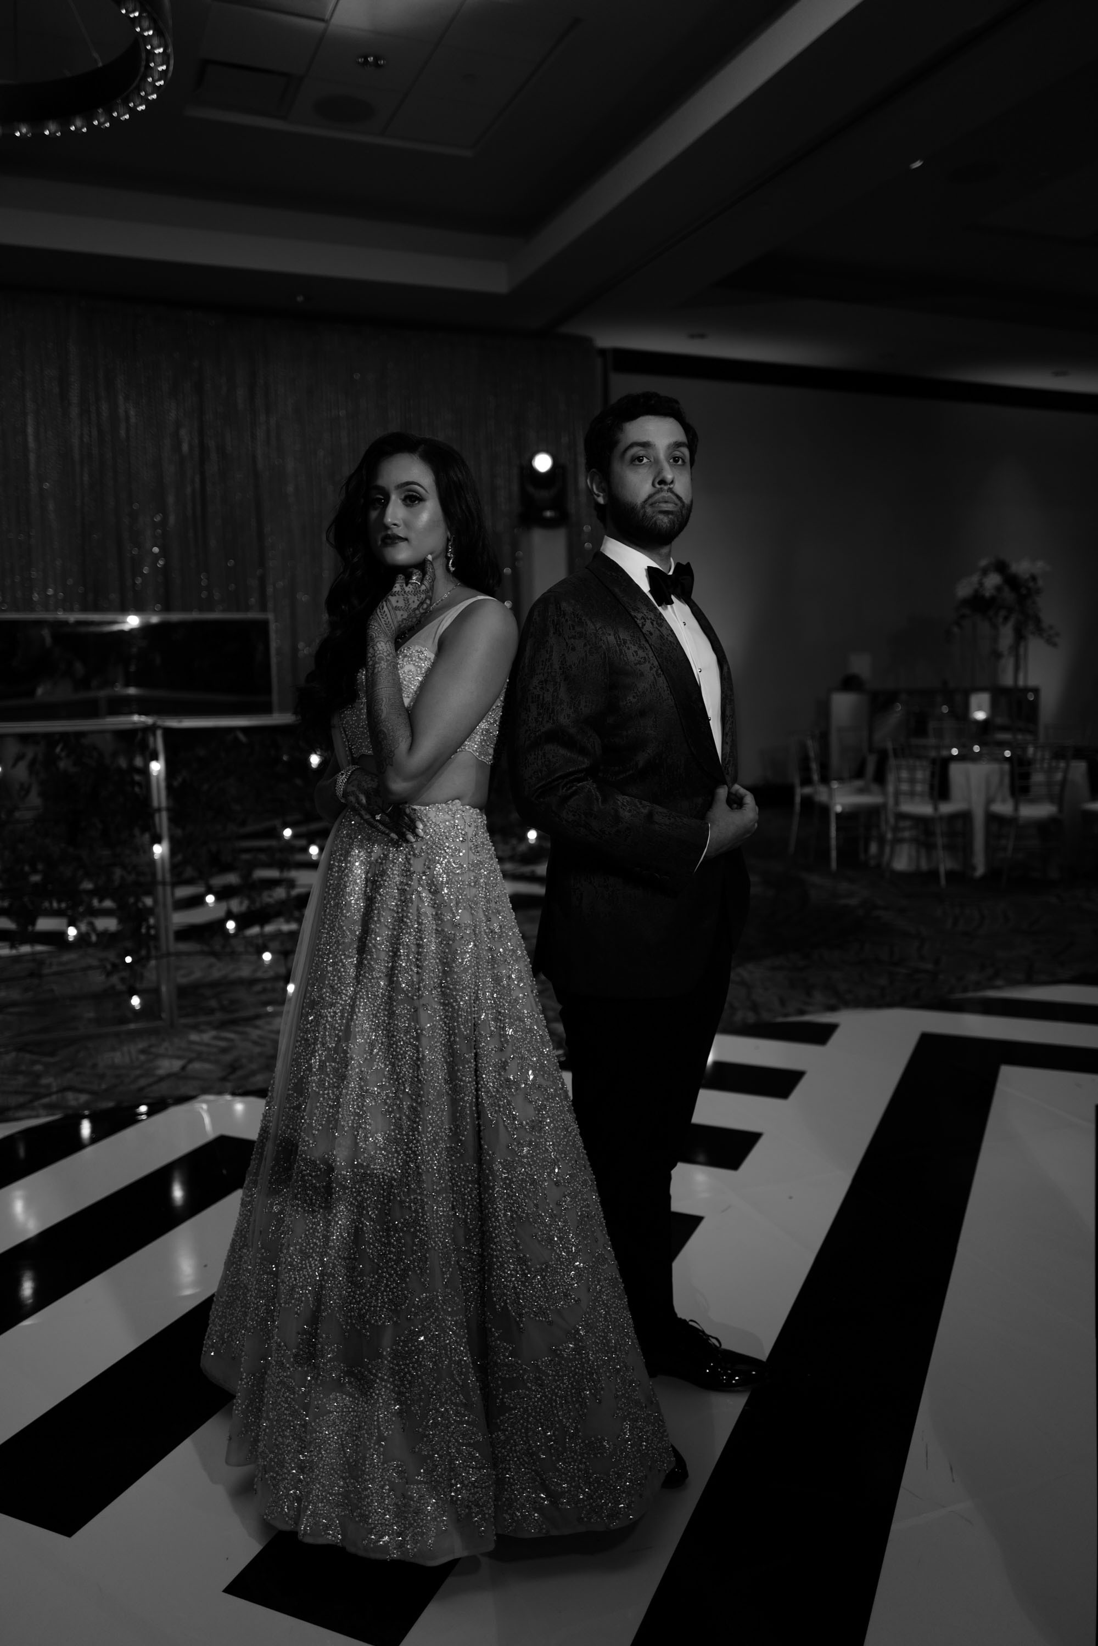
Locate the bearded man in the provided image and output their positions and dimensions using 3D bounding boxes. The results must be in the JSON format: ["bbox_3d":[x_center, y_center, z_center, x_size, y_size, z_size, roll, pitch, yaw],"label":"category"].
[{"bbox_3d":[0.159,0.176,2.247,0.430,1.806,0.530,3,8,32],"label":"bearded man"}]

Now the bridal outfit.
[{"bbox_3d":[-0.210,0.338,2.245,0.800,1.457,0.860,-7,9,-42],"label":"bridal outfit"}]

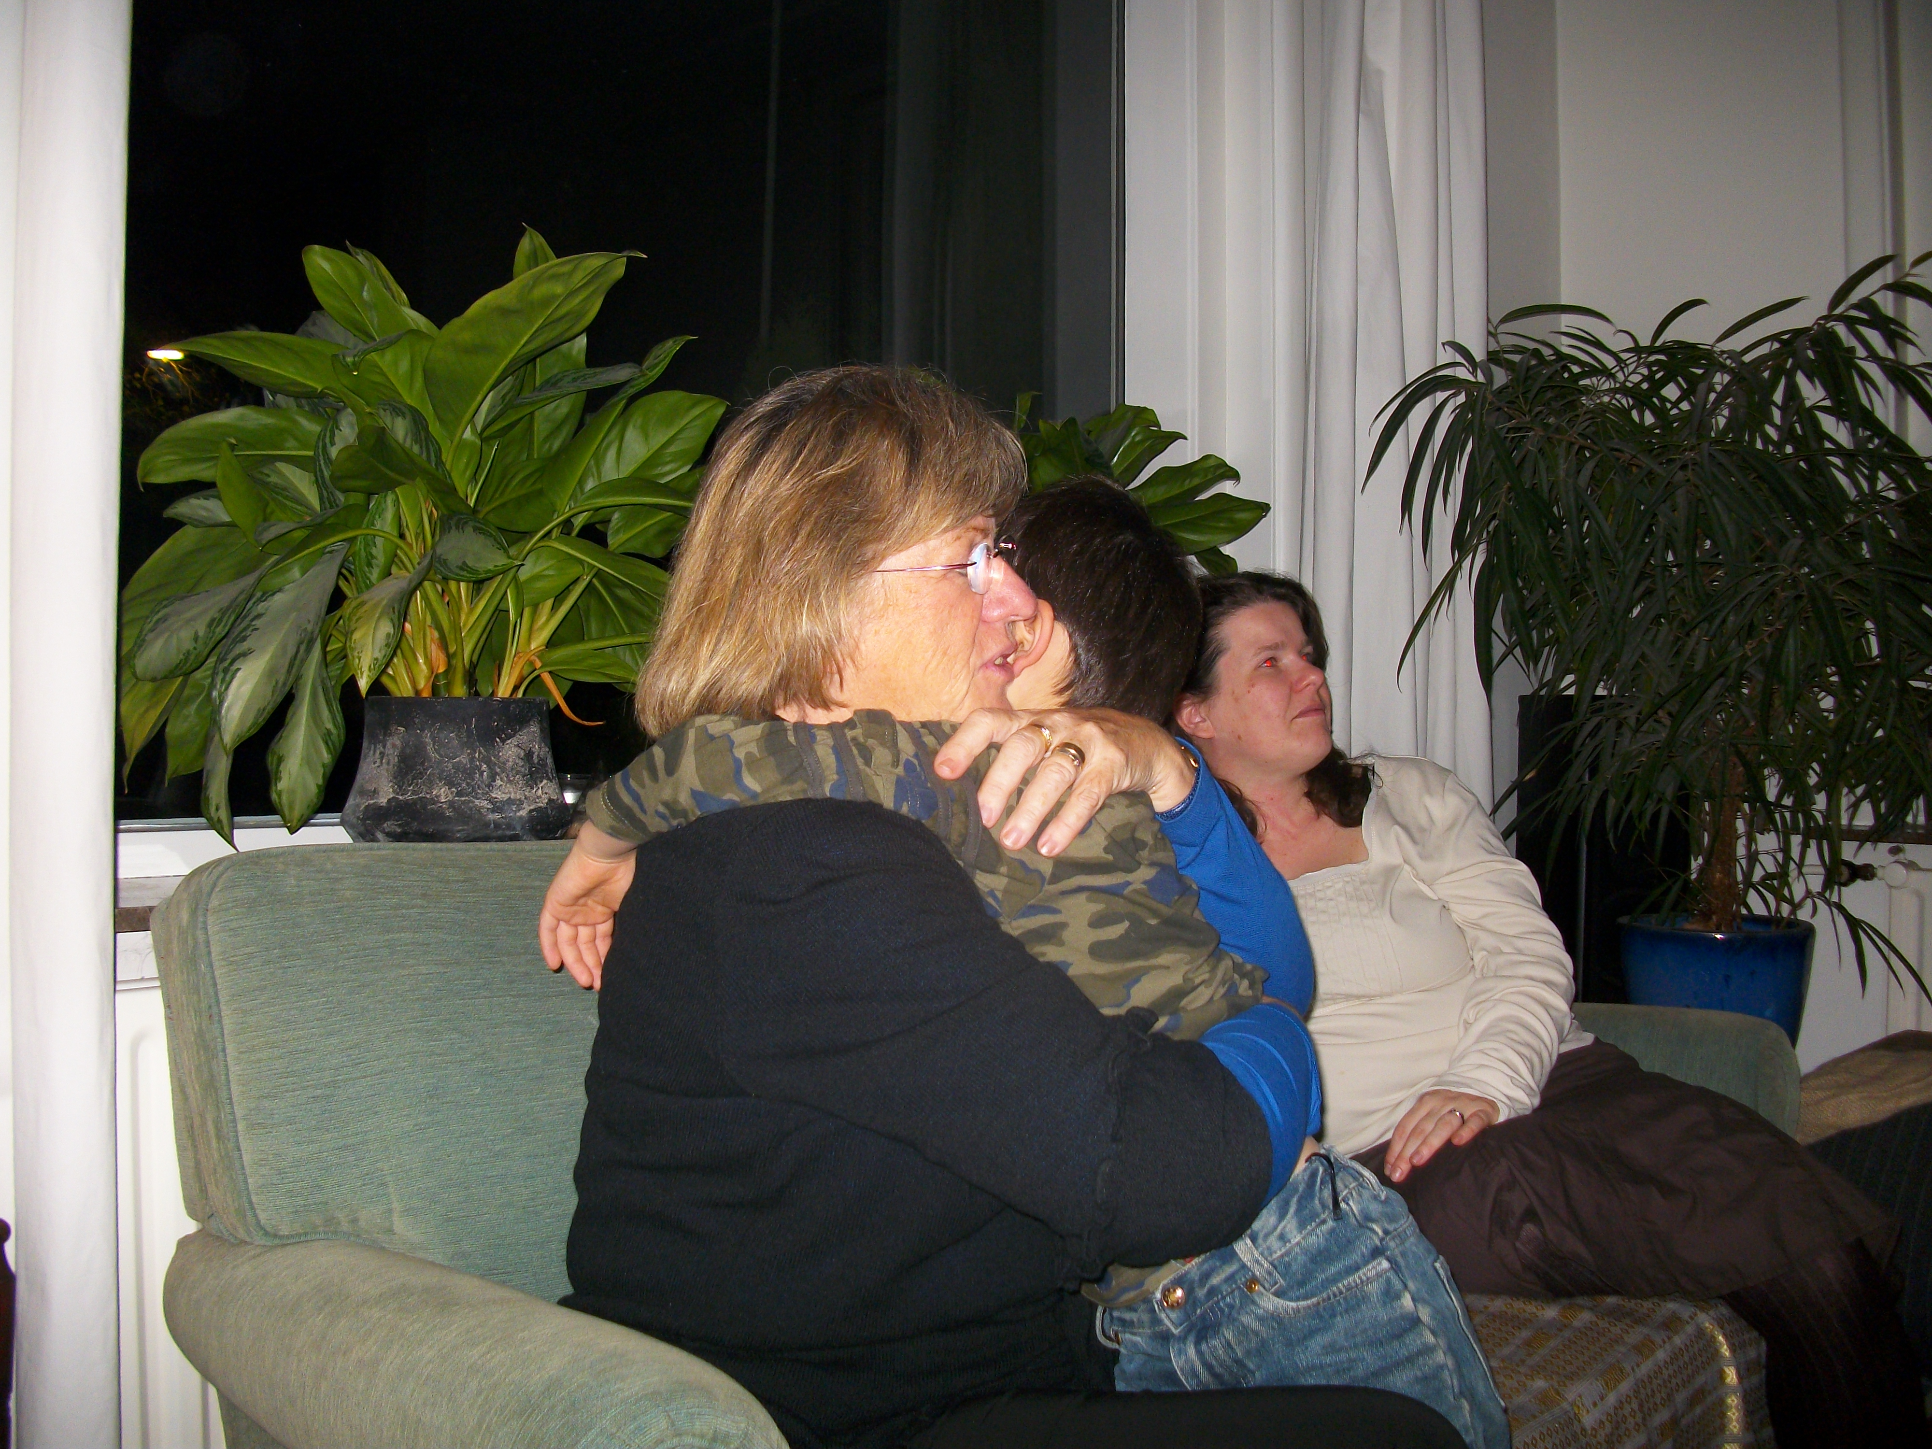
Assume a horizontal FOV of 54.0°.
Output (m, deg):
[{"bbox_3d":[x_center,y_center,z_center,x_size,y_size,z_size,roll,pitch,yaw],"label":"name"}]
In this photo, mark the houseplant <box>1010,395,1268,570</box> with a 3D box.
[{"bbox_3d":[0.105,-0.135,2.380,0.560,0.570,0.480,0,0,-36],"label":"houseplant"}]

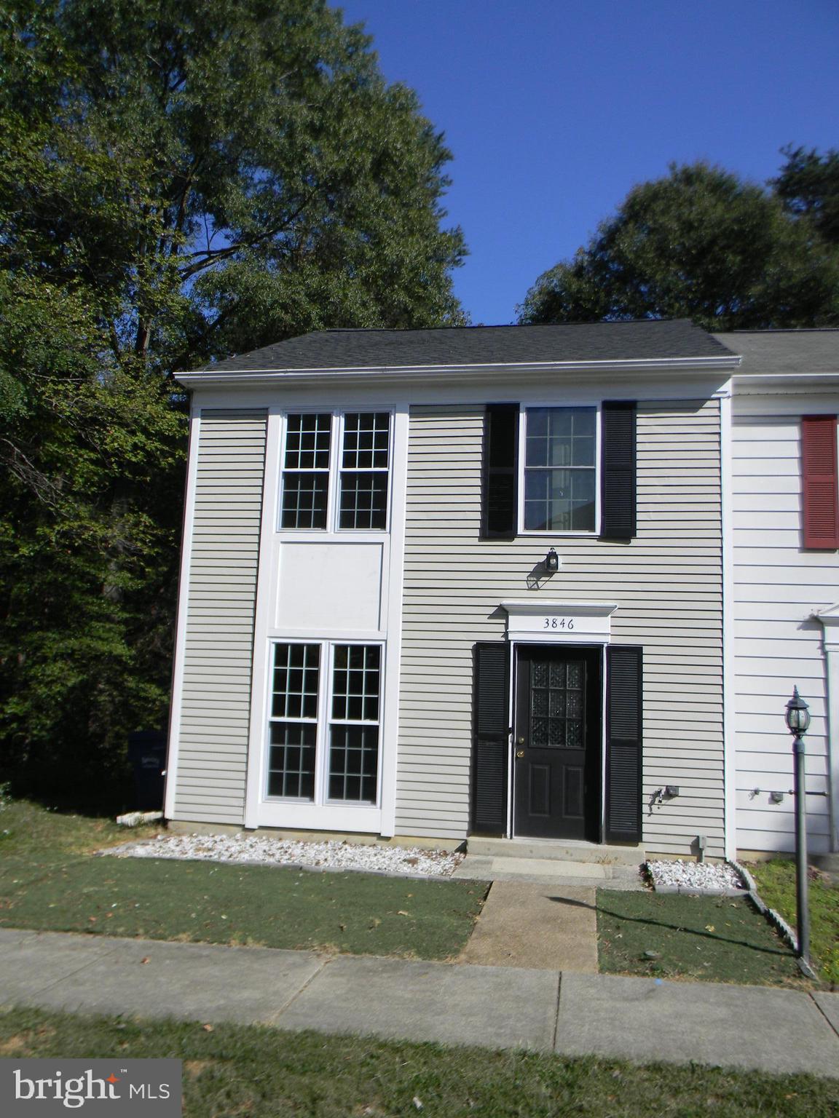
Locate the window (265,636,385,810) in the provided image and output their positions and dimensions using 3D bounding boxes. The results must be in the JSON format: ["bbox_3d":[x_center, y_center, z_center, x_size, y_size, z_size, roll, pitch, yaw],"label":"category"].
[{"bbox_3d":[-1.136,1.919,10.661,1.407,1.927,0.100,1,-7,10],"label":"window"}]

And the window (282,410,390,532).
[{"bbox_3d":[-1.035,-1.073,11.038,1.427,1.551,0.100,1,-7,10],"label":"window"}]

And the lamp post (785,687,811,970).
[{"bbox_3d":[2.725,1.886,6.496,0.180,1.915,0.180,1,-7,10],"label":"lamp post"}]

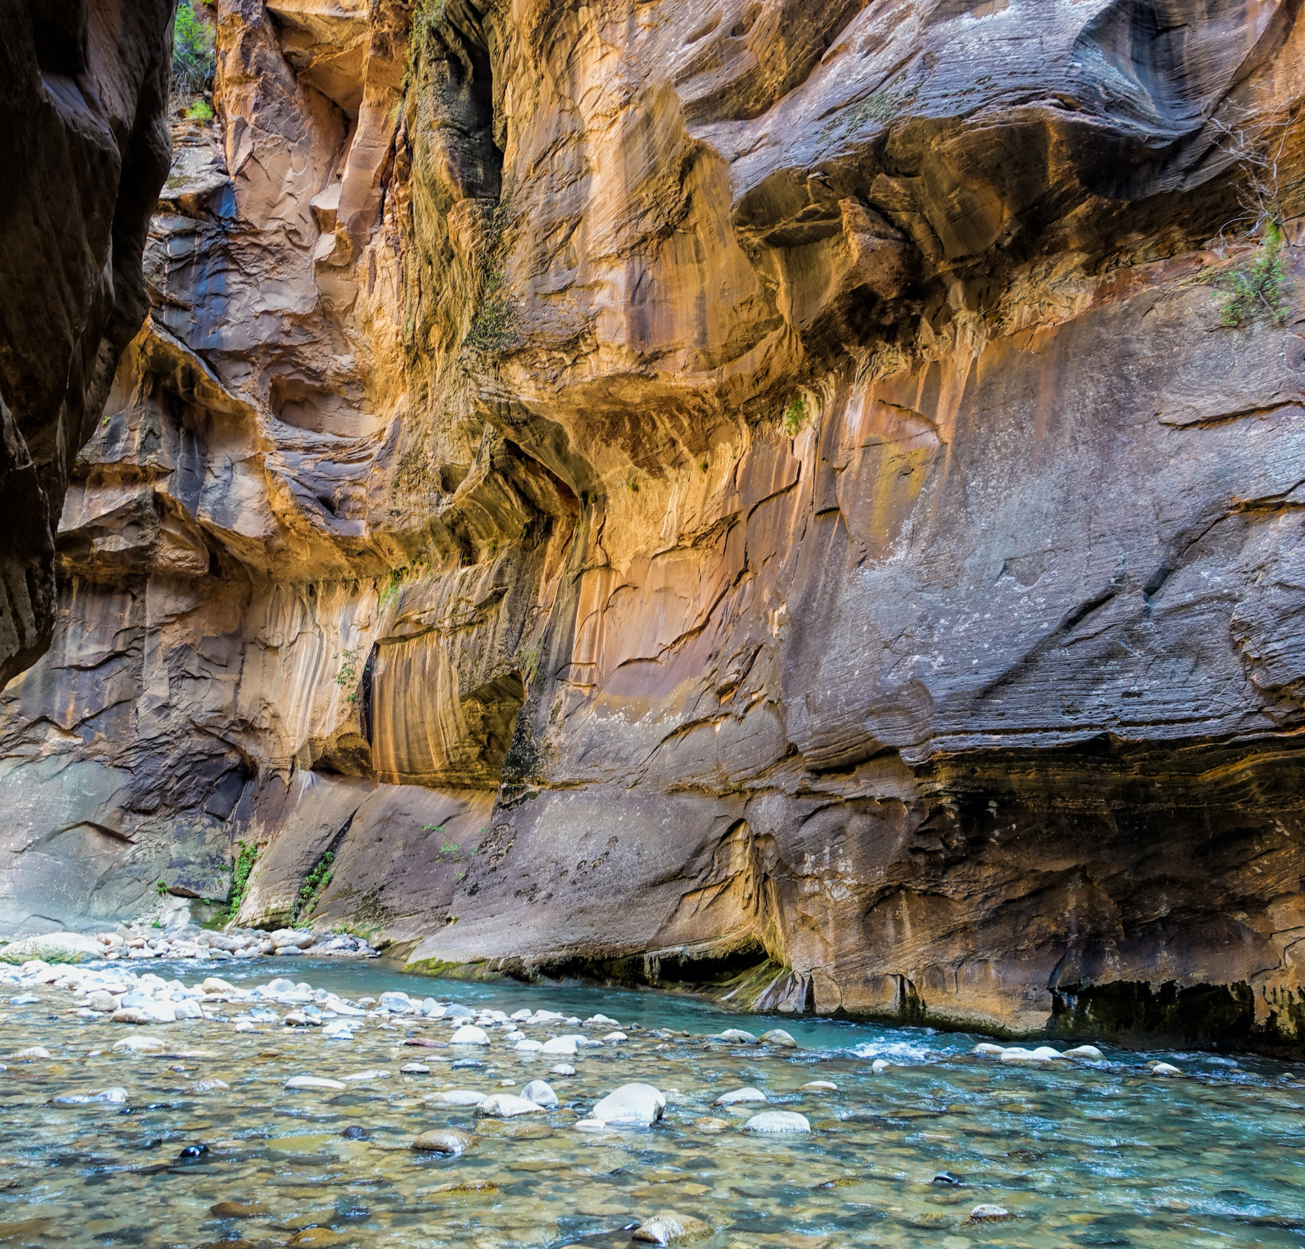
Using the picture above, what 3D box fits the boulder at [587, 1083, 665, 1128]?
[{"bbox_3d":[-0.118,2.405,6.518,0.374,0.214,0.281,0,-9,-1],"label":"boulder"}]

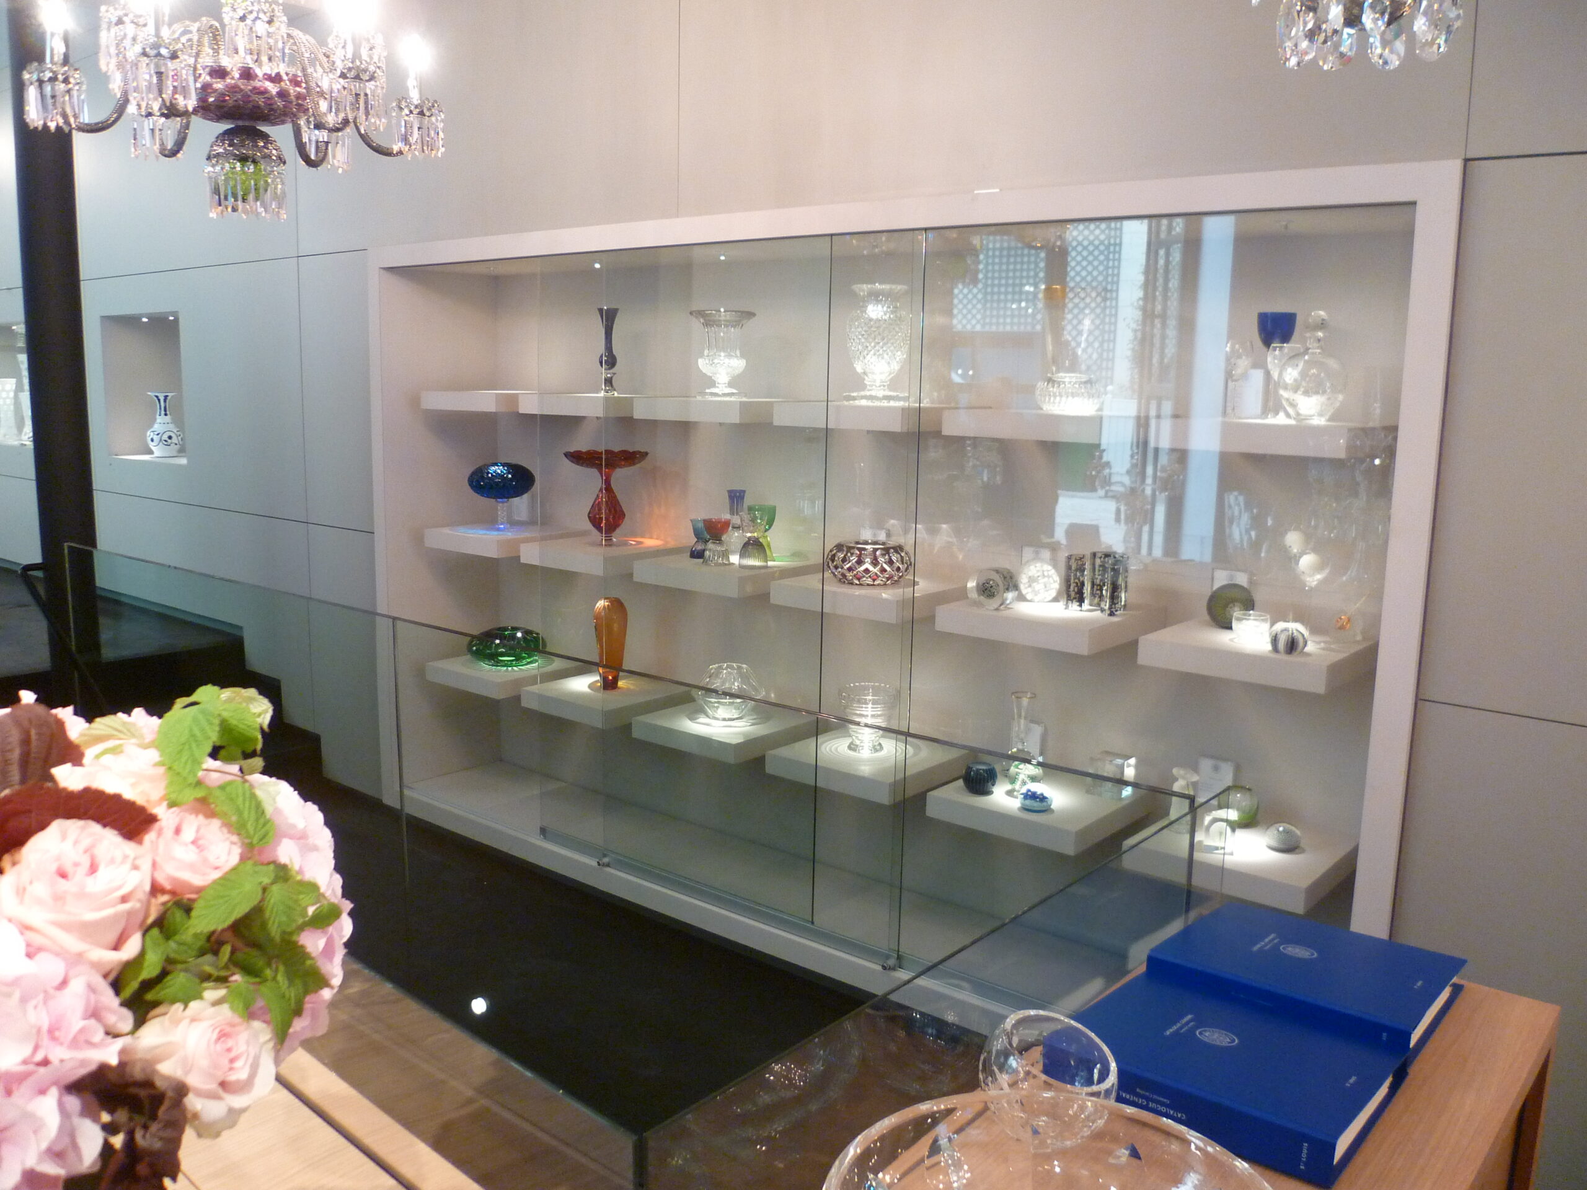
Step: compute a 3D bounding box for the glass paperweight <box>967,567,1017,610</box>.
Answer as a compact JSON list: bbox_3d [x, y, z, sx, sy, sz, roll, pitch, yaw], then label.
[{"bbox_3d":[0.509,-0.025,3.242,0.118,0.111,0.118,9,12,38],"label":"glass paperweight"}]

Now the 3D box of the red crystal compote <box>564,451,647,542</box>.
[{"bbox_3d":[-0.618,-0.322,4.238,0.275,0.301,0.275,1,9,0],"label":"red crystal compote"}]

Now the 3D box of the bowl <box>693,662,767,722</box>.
[{"bbox_3d":[-0.193,0.292,3.849,0.223,0.155,0.223,9,12,38],"label":"bowl"}]

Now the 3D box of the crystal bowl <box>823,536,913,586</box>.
[{"bbox_3d":[0.206,-0.087,3.479,0.231,0.103,0.231,1,9,0],"label":"crystal bowl"}]

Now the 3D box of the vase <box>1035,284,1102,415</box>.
[{"bbox_3d":[0.656,-0.576,3.031,0.153,0.294,0.153,9,12,38],"label":"vase"}]

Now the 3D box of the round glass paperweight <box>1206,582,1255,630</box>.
[{"bbox_3d":[1.025,0.023,2.992,0.112,0.107,0.048,9,12,38],"label":"round glass paperweight"}]

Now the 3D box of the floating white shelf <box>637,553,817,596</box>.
[{"bbox_3d":[-0.175,-0.072,3.943,0.415,0.059,0.457,9,12,38],"label":"floating white shelf"}]

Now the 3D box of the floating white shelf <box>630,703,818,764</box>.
[{"bbox_3d":[-0.187,0.410,4.023,0.415,0.059,0.457,9,12,38],"label":"floating white shelf"}]

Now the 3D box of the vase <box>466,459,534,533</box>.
[{"bbox_3d":[-1.035,-0.348,4.540,0.238,0.235,0.238,1,9,0],"label":"vase"}]

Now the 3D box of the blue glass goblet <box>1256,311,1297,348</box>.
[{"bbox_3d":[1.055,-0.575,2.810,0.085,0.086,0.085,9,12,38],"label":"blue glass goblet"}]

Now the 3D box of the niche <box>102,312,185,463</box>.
[{"bbox_3d":[-2.724,-0.913,5.666,0.731,0.625,0.291,9,12,38],"label":"niche"}]

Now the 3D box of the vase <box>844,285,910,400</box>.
[{"bbox_3d":[0.225,-0.656,3.370,0.169,0.303,0.169,1,9,0],"label":"vase"}]

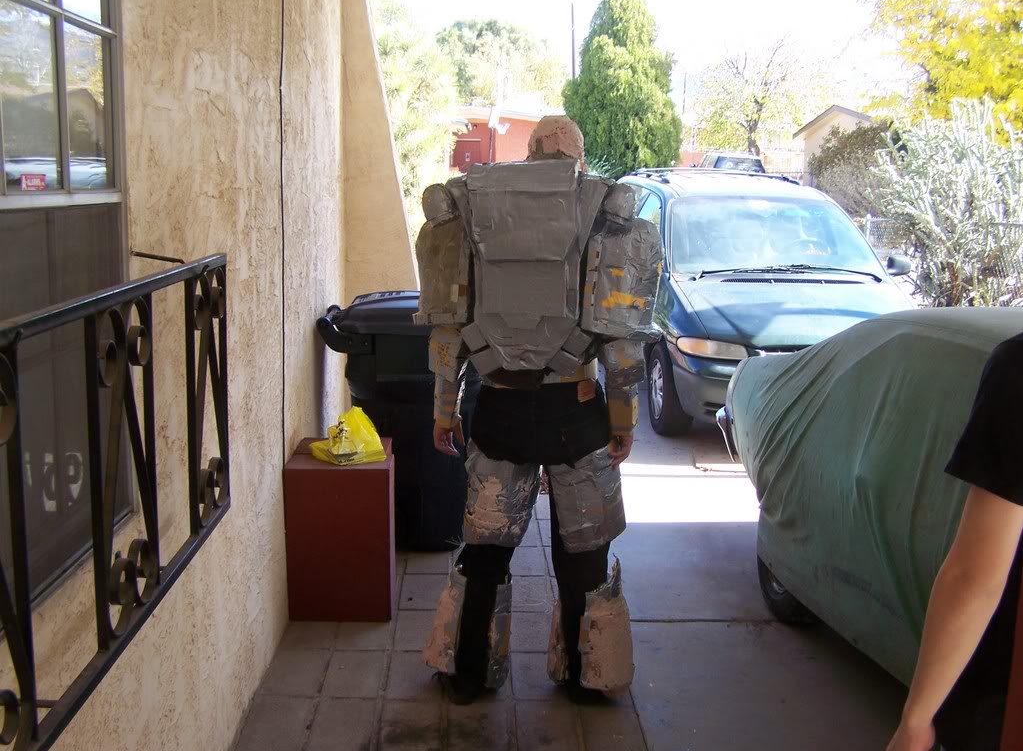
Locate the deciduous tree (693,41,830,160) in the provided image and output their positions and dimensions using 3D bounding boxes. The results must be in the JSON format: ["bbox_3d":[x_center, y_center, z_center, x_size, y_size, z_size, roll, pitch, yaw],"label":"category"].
[{"bbox_3d":[7.355,-7.513,33.199,4.100,5.200,4.100,0,10,0],"label":"deciduous tree"}]

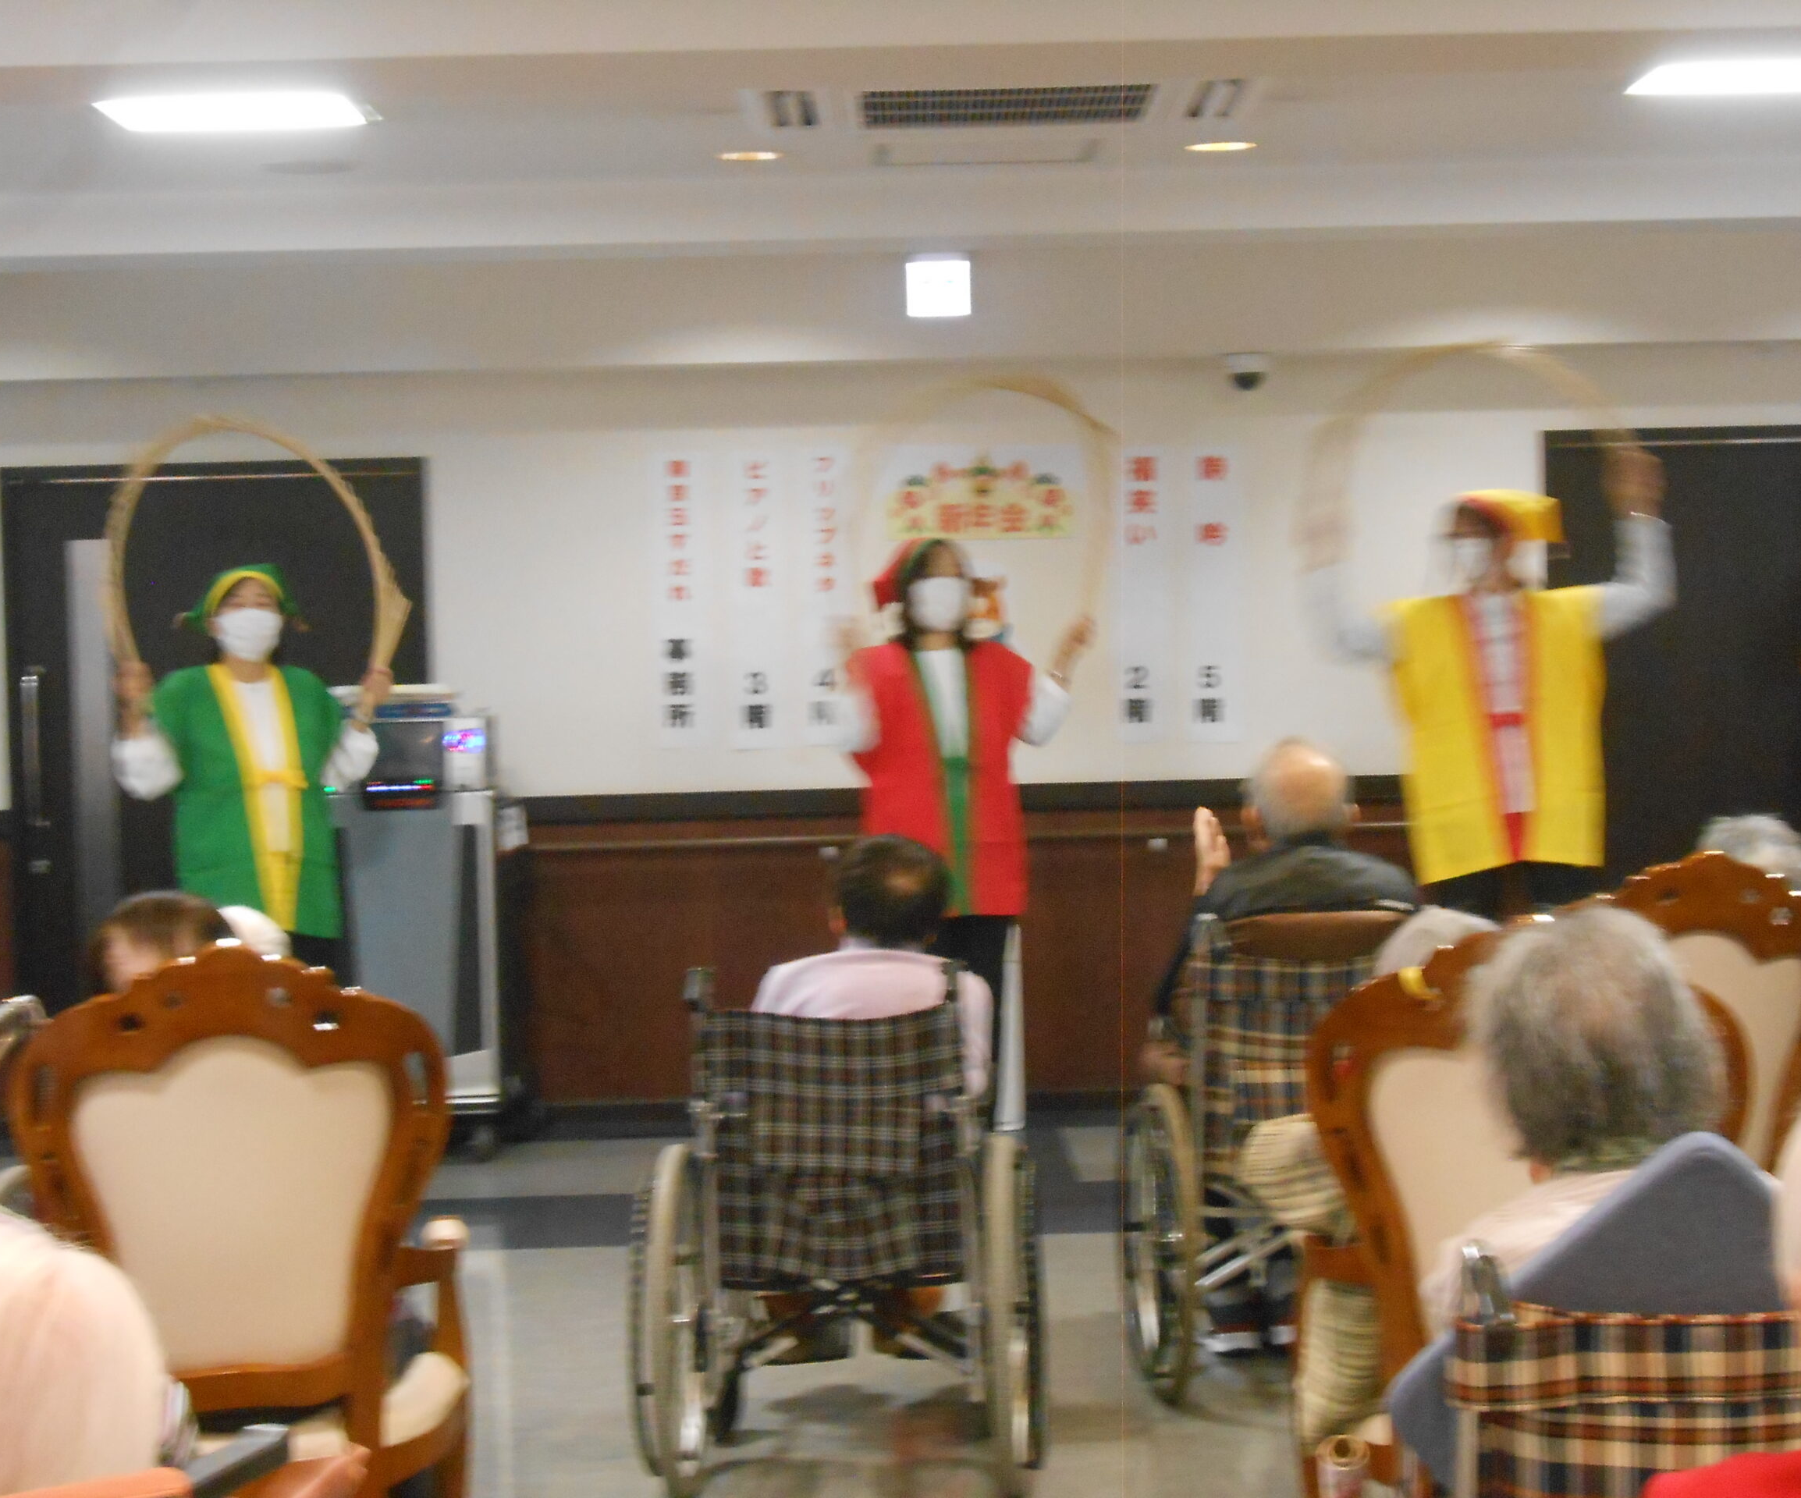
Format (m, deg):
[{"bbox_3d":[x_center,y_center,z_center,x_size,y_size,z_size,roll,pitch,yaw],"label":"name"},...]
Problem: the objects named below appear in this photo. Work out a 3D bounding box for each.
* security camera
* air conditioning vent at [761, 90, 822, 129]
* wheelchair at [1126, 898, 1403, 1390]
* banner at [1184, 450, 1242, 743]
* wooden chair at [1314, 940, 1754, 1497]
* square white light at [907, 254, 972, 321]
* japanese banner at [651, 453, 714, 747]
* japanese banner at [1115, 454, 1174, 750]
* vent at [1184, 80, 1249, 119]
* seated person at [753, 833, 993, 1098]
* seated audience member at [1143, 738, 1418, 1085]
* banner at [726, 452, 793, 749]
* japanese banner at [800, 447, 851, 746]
[{"bbox_3d":[0.934,-1.016,9.800,0.125,0.100,0.125,-1,2,0],"label":"security camera"},{"bbox_3d":[-0.203,-1.198,6.750,0.100,0.040,0.480,-1,2,0],"label":"air conditioning vent"},{"bbox_3d":[0.741,0.726,6.851,0.630,0.900,1.000,-1,2,-6],"label":"wheelchair"},{"bbox_3d":[0.893,-0.438,10.402,0.152,0.840,0.010,-1,2,0],"label":"banner"},{"bbox_3d":[0.756,0.726,4.790,0.580,1.050,0.620,-1,2,-3],"label":"wooden chair"},{"bbox_3d":[0.085,-1.037,8.150,0.147,0.147,0.060,-1,2,0],"label":"square white light"},{"bbox_3d":[-0.629,-0.426,10.390,0.152,0.840,0.010,-1,2,0],"label":"japanese banner"},{"bbox_3d":[0.710,-0.442,10.570,0.180,0.855,0.012,-1,2,0],"label":"japanese banner"},{"bbox_3d":[0.585,-1.210,6.782,0.100,0.030,0.500,-1,2,0],"label":"vent"},{"bbox_3d":[-0.021,0.631,6.217,0.480,1.020,0.800,-1,2,4],"label":"seated person"},{"bbox_3d":[0.662,0.574,6.836,0.540,1.210,0.780,-1,2,-6],"label":"seated audience member"},{"bbox_3d":[-0.410,-0.424,10.392,0.152,0.840,0.010,-1,2,0],"label":"banner"},{"bbox_3d":[-0.212,-0.435,10.393,0.152,0.840,0.010,-1,2,0],"label":"japanese banner"}]

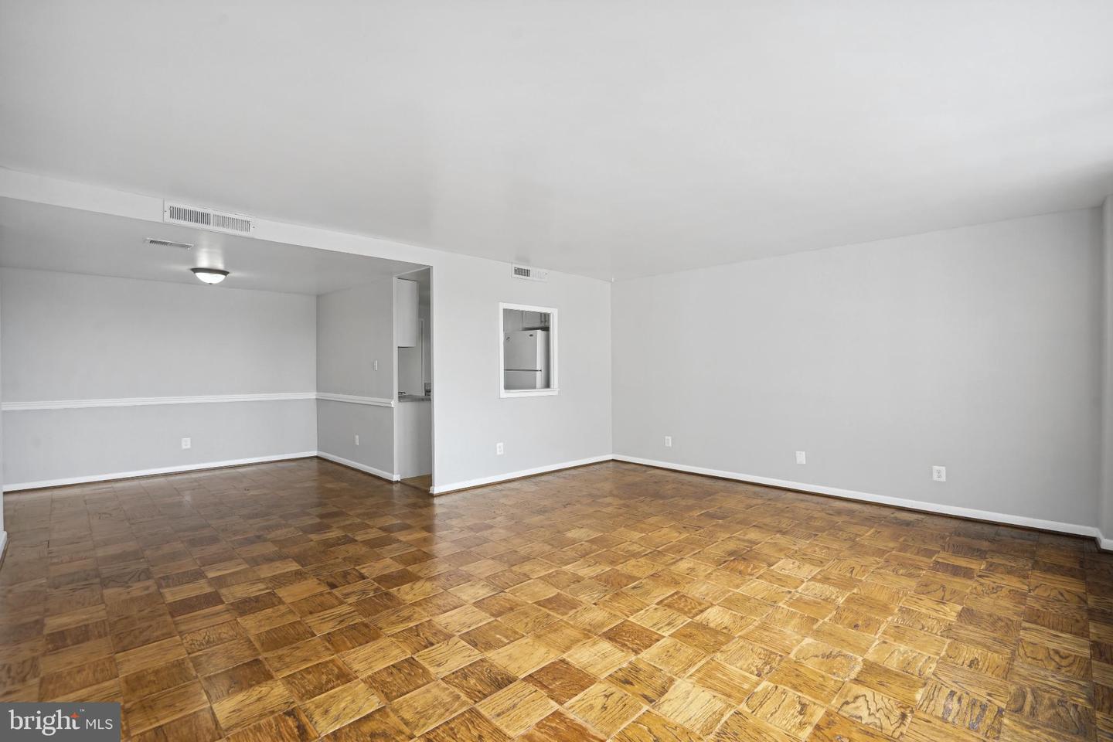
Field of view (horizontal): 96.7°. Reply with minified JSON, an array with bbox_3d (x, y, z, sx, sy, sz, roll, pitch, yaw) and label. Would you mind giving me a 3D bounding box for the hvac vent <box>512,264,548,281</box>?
[{"bbox_3d":[-0.309,-1.135,5.745,0.553,0.155,0.030,0,0,-44],"label":"hvac vent"}]

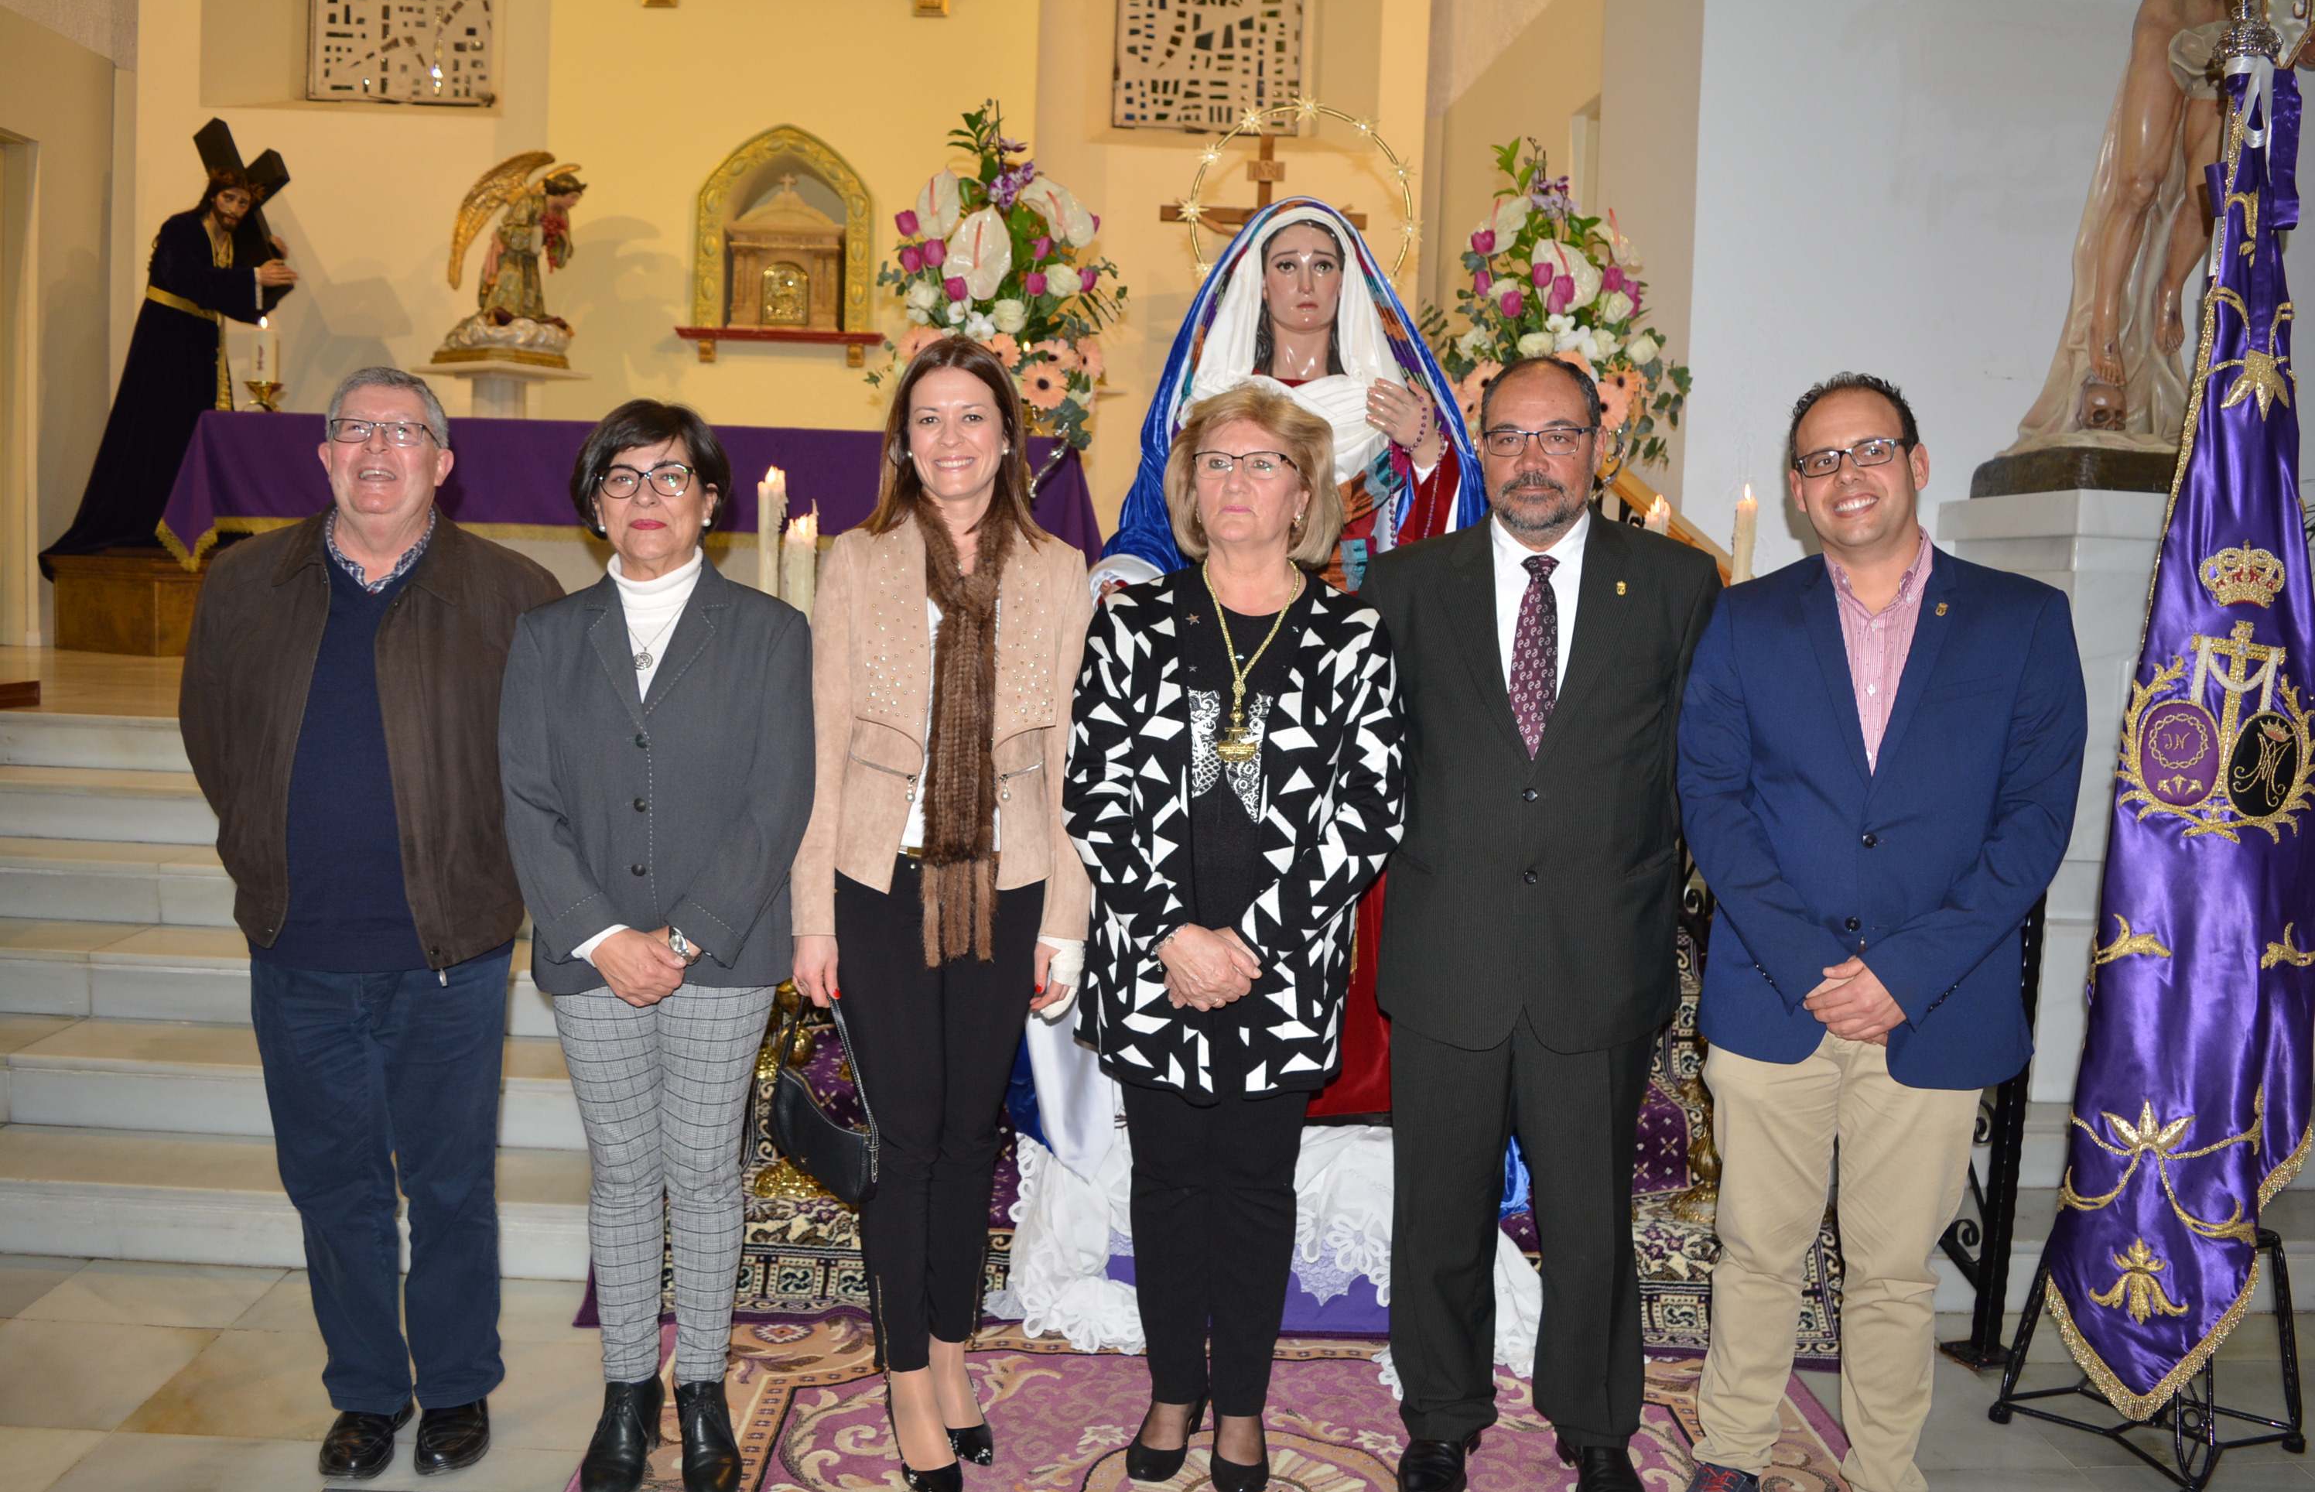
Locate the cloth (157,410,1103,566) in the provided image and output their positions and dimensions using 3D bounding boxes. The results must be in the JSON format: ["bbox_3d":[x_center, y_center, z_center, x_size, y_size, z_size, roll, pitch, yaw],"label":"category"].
[{"bbox_3d":[-1.912,-0.989,6.621,3.280,0.480,0.950,2,6,-2],"label":"cloth"}]

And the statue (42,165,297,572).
[{"bbox_3d":[-4.054,-1.564,7.140,1.000,1.700,0.650,4,6,13],"label":"statue"}]

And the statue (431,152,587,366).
[{"bbox_3d":[-2.755,-2.070,7.383,0.520,0.940,0.520,5,6,22],"label":"statue"}]

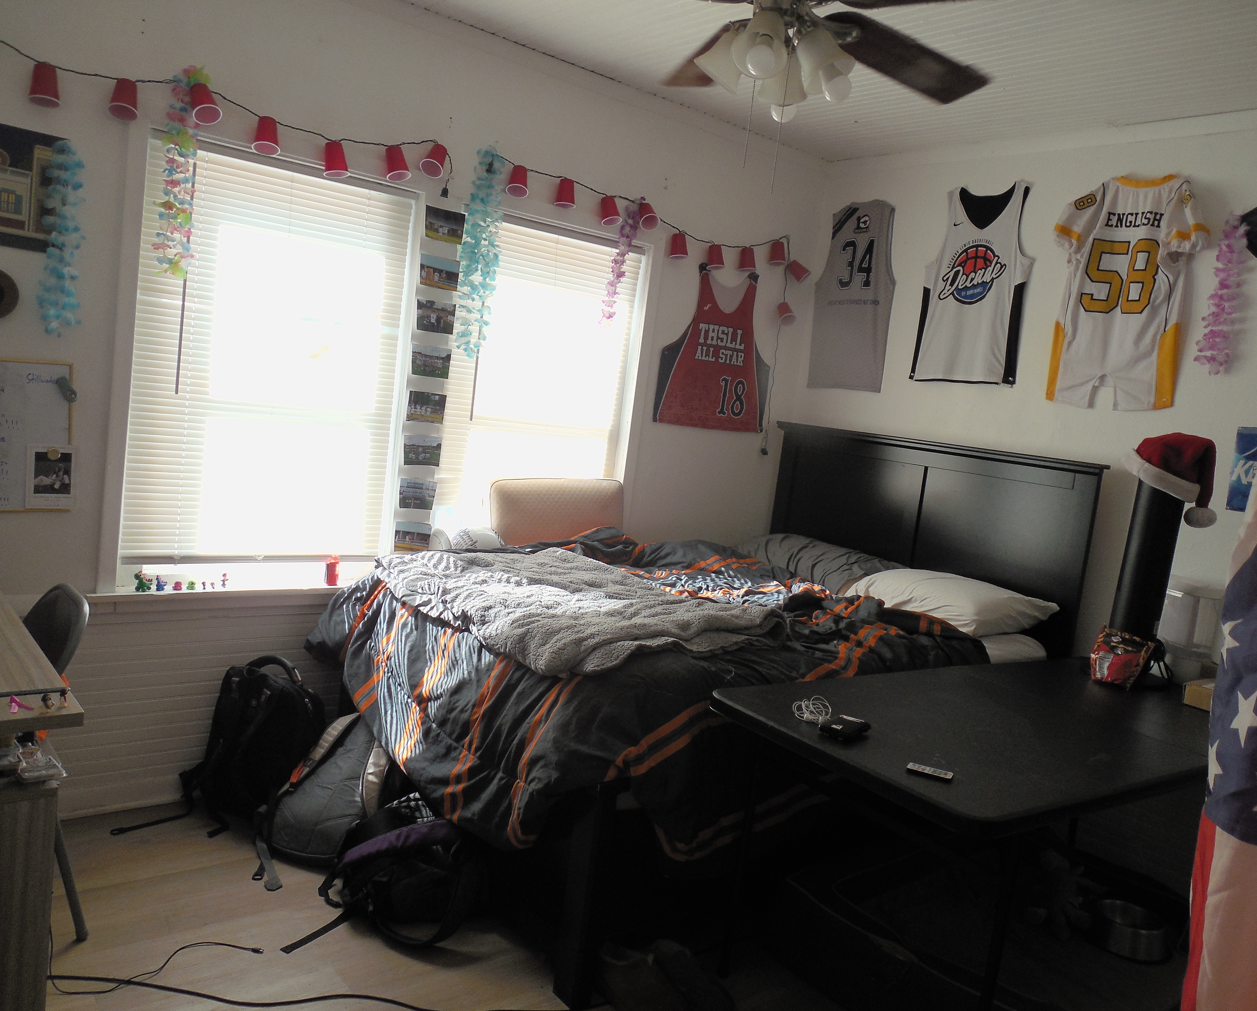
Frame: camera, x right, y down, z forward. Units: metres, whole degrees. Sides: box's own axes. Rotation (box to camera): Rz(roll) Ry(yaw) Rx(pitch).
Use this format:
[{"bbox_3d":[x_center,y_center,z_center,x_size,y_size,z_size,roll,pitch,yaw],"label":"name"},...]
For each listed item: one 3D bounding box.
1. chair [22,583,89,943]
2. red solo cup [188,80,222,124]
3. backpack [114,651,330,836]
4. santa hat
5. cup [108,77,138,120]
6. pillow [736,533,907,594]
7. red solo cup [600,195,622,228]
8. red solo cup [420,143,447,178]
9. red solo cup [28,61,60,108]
[{"bbox_3d":[-1.592,0.606,2.306,0.490,0.800,0.450,0,9,-44],"label":"chair"},{"bbox_3d":[-1.254,-1.194,2.879,0.087,0.112,0.087,-7,-18,-43],"label":"red solo cup"},{"bbox_3d":[-1.113,0.734,3.087,0.310,0.480,0.220,10,2,24],"label":"backpack"},{"bbox_3d":[1.703,-0.078,3.066,0.300,0.300,0.230,11,8,29],"label":"santa hat"},{"bbox_3d":[-1.362,-1.103,2.635,0.085,0.108,0.085,-2,-15,0],"label":"cup"},{"bbox_3d":[0.723,0.248,4.153,0.450,0.180,0.670,1,9,-40],"label":"pillow"},{"bbox_3d":[-0.069,-1.099,3.627,0.077,0.091,0.077,-10,-9,-2],"label":"red solo cup"},{"bbox_3d":[-0.637,-1.149,3.236,0.085,0.108,0.085,11,-32,7],"label":"red solo cup"},{"bbox_3d":[-1.500,-1.081,2.498,0.077,0.091,0.077,1,2,-39],"label":"red solo cup"}]

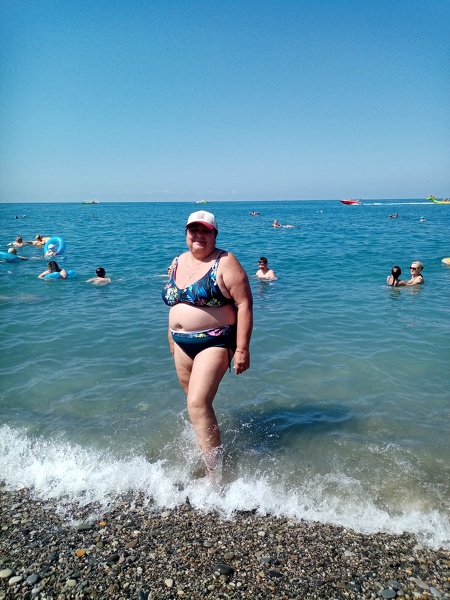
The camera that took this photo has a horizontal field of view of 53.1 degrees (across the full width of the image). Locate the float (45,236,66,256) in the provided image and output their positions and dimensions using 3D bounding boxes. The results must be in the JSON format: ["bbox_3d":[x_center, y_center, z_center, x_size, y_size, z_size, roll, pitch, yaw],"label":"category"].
[{"bbox_3d":[-5.045,-1.561,13.400,0.680,0.680,0.180,-5,5,-20],"label":"float"}]

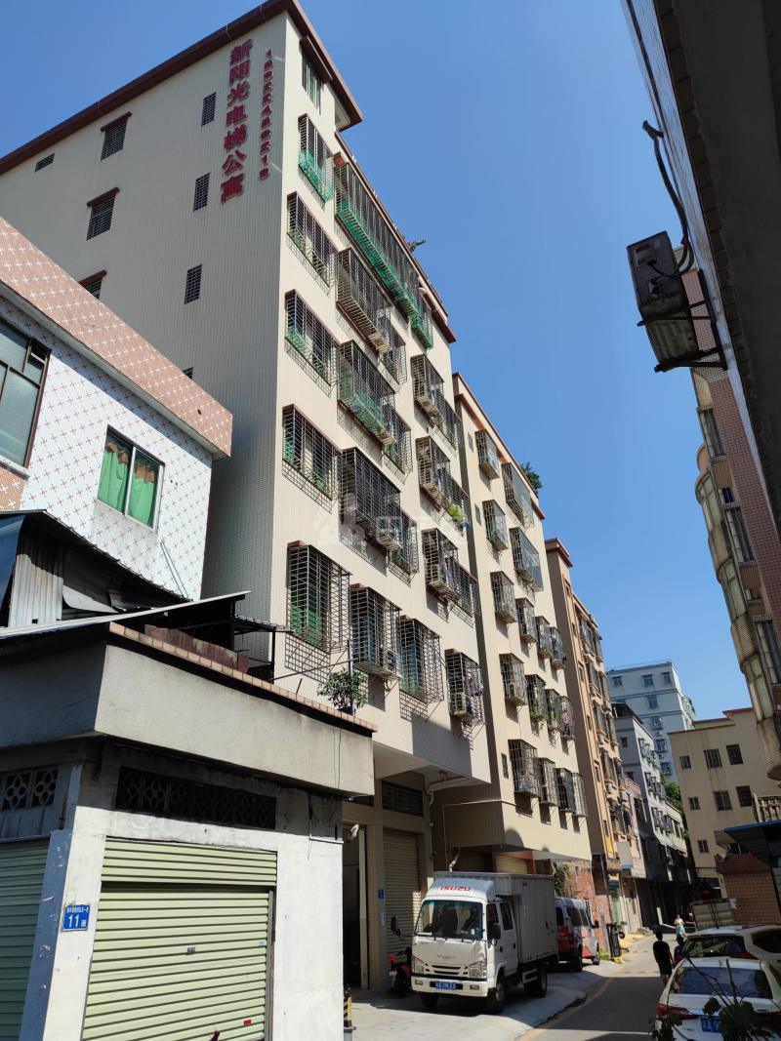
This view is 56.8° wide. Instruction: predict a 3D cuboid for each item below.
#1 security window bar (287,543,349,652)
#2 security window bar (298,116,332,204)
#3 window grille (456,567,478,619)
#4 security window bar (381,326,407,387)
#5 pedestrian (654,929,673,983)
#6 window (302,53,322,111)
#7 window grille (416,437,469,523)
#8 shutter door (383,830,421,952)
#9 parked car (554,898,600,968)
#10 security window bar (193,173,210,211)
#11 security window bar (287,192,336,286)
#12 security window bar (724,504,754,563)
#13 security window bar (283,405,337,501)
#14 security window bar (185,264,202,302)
[{"bbox_3d":[-1.319,1.483,13.456,0.453,1.636,1.528,-15,-30,22],"label":"security window bar"},{"bbox_3d":[-1.937,-9.690,19.187,0.355,1.823,1.261,-15,-30,22],"label":"security window bar"},{"bbox_3d":[2.388,2.237,22.677,0.360,1.190,1.579,-14,-30,23],"label":"window grille"},{"bbox_3d":[0.076,-5.071,21.619,0.320,1.400,1.420,-14,-28,22],"label":"security window bar"},{"bbox_3d":[7.507,12.049,19.739,0.460,1.520,0.300,-15,-30,22],"label":"pedestrian"},{"bbox_3d":[-2.340,-12.882,21.407,0.150,1.491,1.099,-14,-29,22],"label":"window"},{"bbox_3d":[1.745,-1.143,23.170,0.450,1.760,3.260,-14,-28,22],"label":"window grille"},{"bbox_3d":[0.366,10.245,19.222,0.120,3.550,2.300,-15,-30,22],"label":"shutter door"},{"bbox_3d":[5.626,13.885,24.221,1.750,1.970,4.500,-15,-30,22],"label":"parked car"},{"bbox_3d":[-4.914,-8.566,18.785,0.440,1.200,0.070,-14,-28,22],"label":"security window bar"},{"bbox_3d":[-1.886,-6.957,17.967,0.320,1.210,1.980,-14,-28,22],"label":"security window bar"},{"bbox_3d":[8.855,0.354,18.303,0.380,1.550,0.120,-15,-30,22],"label":"security window bar"},{"bbox_3d":[-1.633,-1.443,15.612,0.310,1.200,2.014,-14,-30,23],"label":"security window bar"},{"bbox_3d":[-4.679,-5.640,17.128,0.430,1.100,0.080,-15,-30,22],"label":"security window bar"}]

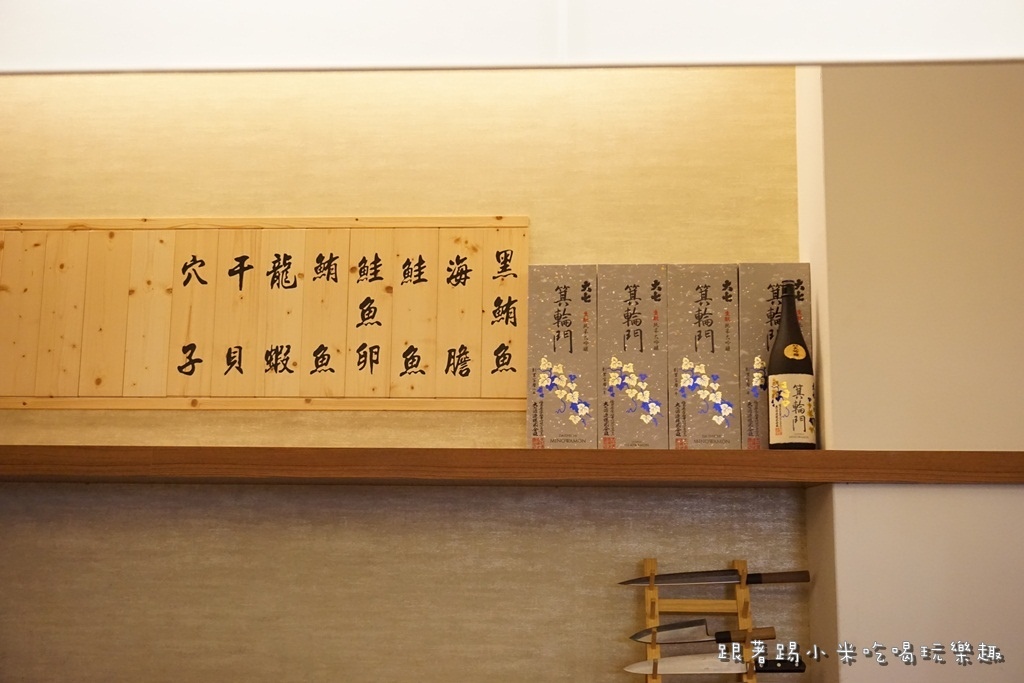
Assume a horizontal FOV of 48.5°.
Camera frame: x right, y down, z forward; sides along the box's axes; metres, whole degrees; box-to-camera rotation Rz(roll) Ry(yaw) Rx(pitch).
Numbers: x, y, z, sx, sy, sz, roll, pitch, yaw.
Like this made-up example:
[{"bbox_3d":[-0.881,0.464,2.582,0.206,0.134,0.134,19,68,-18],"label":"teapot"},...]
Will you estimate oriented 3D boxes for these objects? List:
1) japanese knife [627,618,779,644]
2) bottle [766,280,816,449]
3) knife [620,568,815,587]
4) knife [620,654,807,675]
[{"bbox_3d":[0.446,0.676,2.650,0.340,0.054,0.023,-3,-29,0],"label":"japanese knife"},{"bbox_3d":[0.643,0.054,2.630,0.105,0.397,0.105,1,-9,0],"label":"bottle"},{"bbox_3d":[0.483,0.564,2.715,0.453,0.035,0.022,-2,-29,1],"label":"knife"},{"bbox_3d":[0.466,0.740,2.610,0.415,0.048,0.020,0,-29,2],"label":"knife"}]

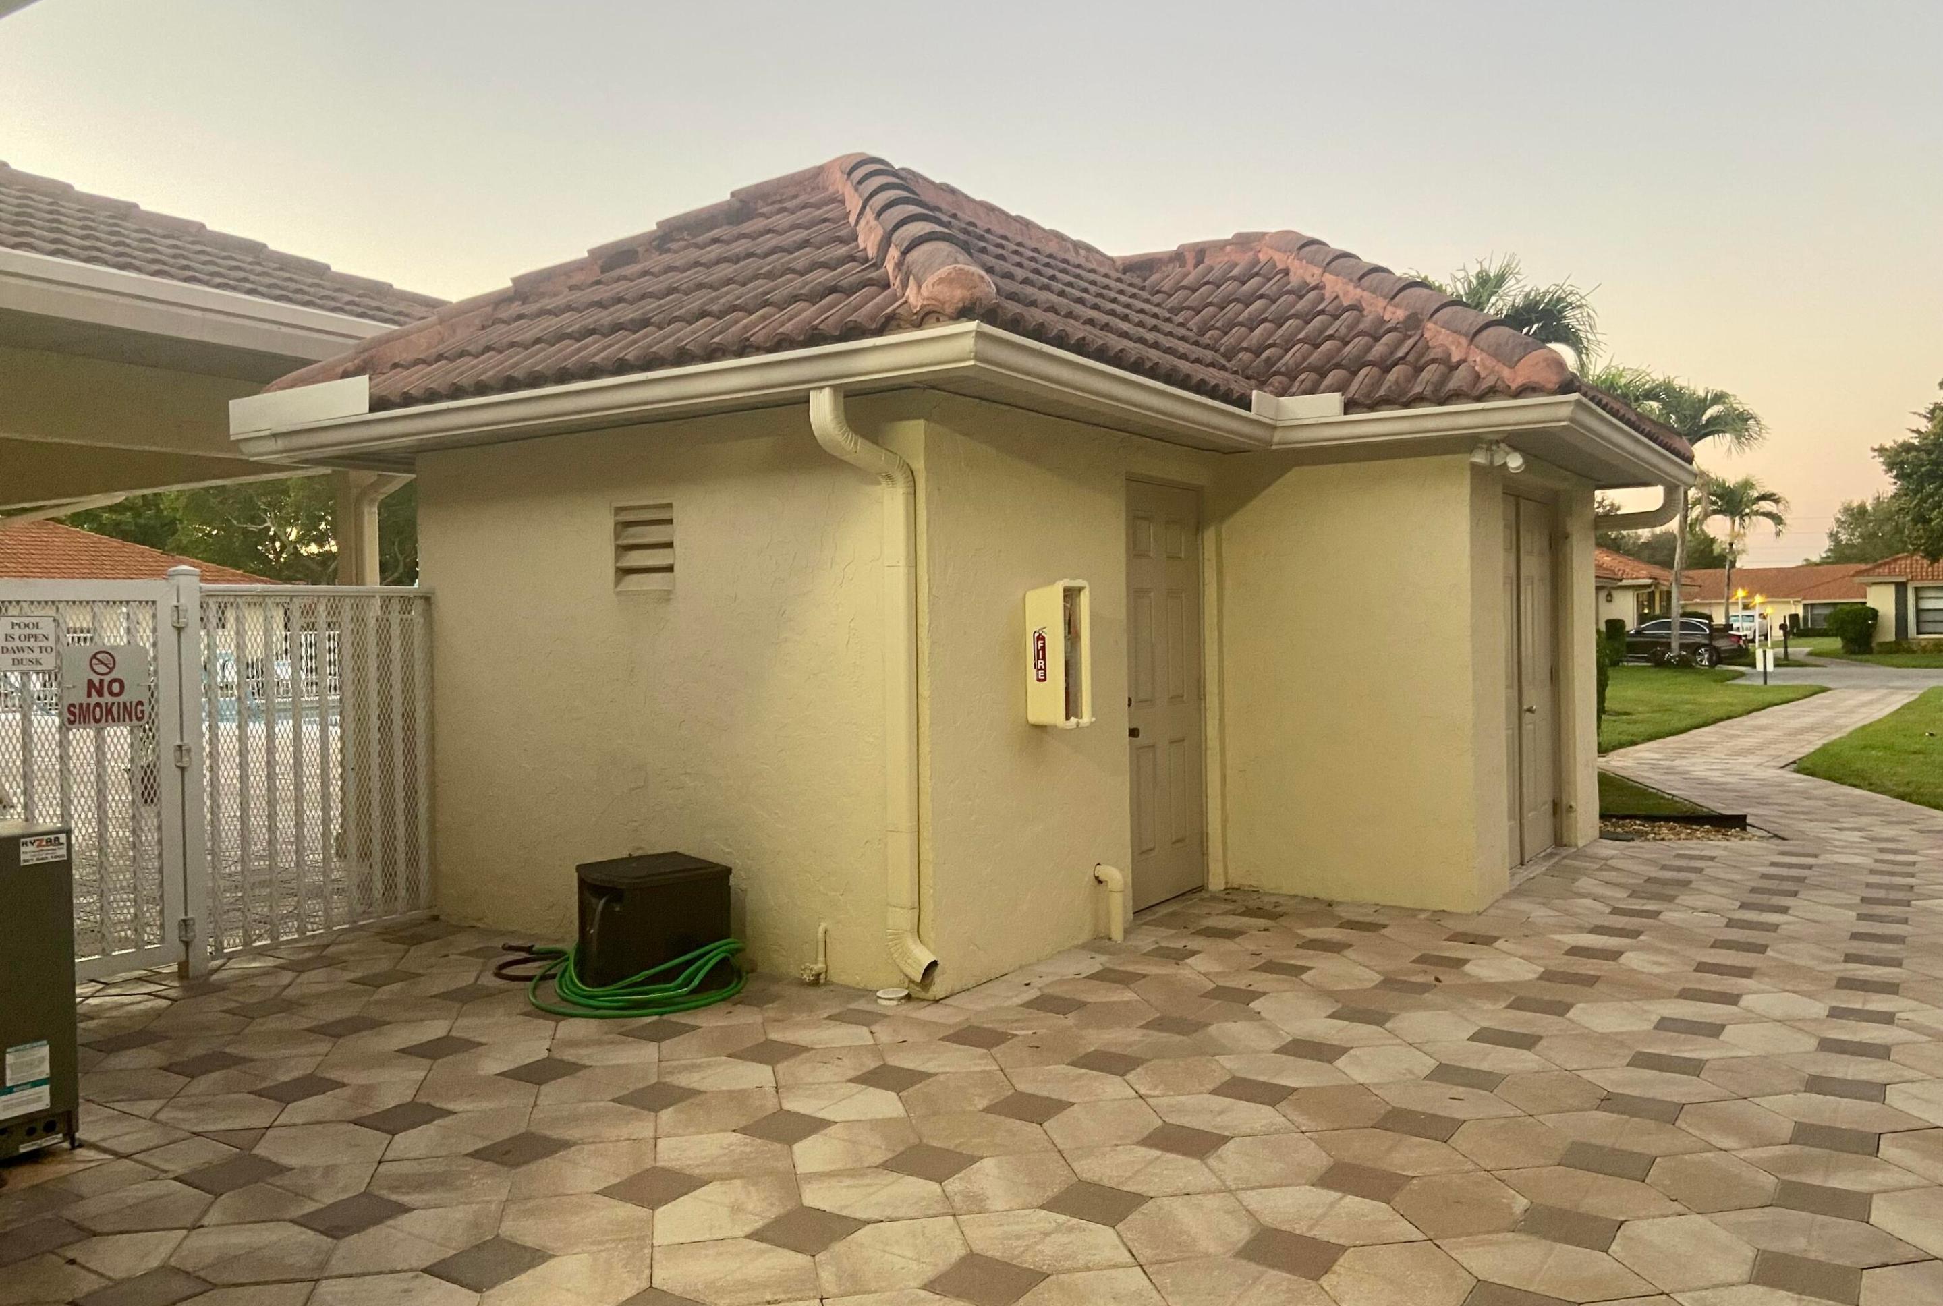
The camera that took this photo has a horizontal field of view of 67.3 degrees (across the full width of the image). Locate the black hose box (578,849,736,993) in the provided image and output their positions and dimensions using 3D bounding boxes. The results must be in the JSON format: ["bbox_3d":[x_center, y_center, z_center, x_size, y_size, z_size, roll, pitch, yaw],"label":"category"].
[{"bbox_3d":[-1.256,1.070,5.743,0.450,0.450,0.530,-1,1,-35],"label":"black hose box"}]

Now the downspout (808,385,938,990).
[{"bbox_3d":[-0.333,0.146,5.213,0.189,2.196,0.486,-1,1,34],"label":"downspout"}]

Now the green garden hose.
[{"bbox_3d":[-1.507,1.213,5.831,1.420,0.170,0.760,-1,1,34],"label":"green garden hose"}]

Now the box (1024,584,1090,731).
[{"bbox_3d":[0.357,0.007,5.968,0.175,0.585,0.220,-1,1,34],"label":"box"}]

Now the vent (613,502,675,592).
[{"bbox_3d":[-1.383,-0.446,6.236,0.346,0.367,0.080,-1,1,34],"label":"vent"}]

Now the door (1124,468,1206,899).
[{"bbox_3d":[0.903,0.195,7.113,0.050,2.030,0.910,-1,1,34],"label":"door"}]

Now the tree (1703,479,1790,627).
[{"bbox_3d":[31.797,-3.620,60.000,3.200,7.400,3.200,-1,1,27],"label":"tree"}]

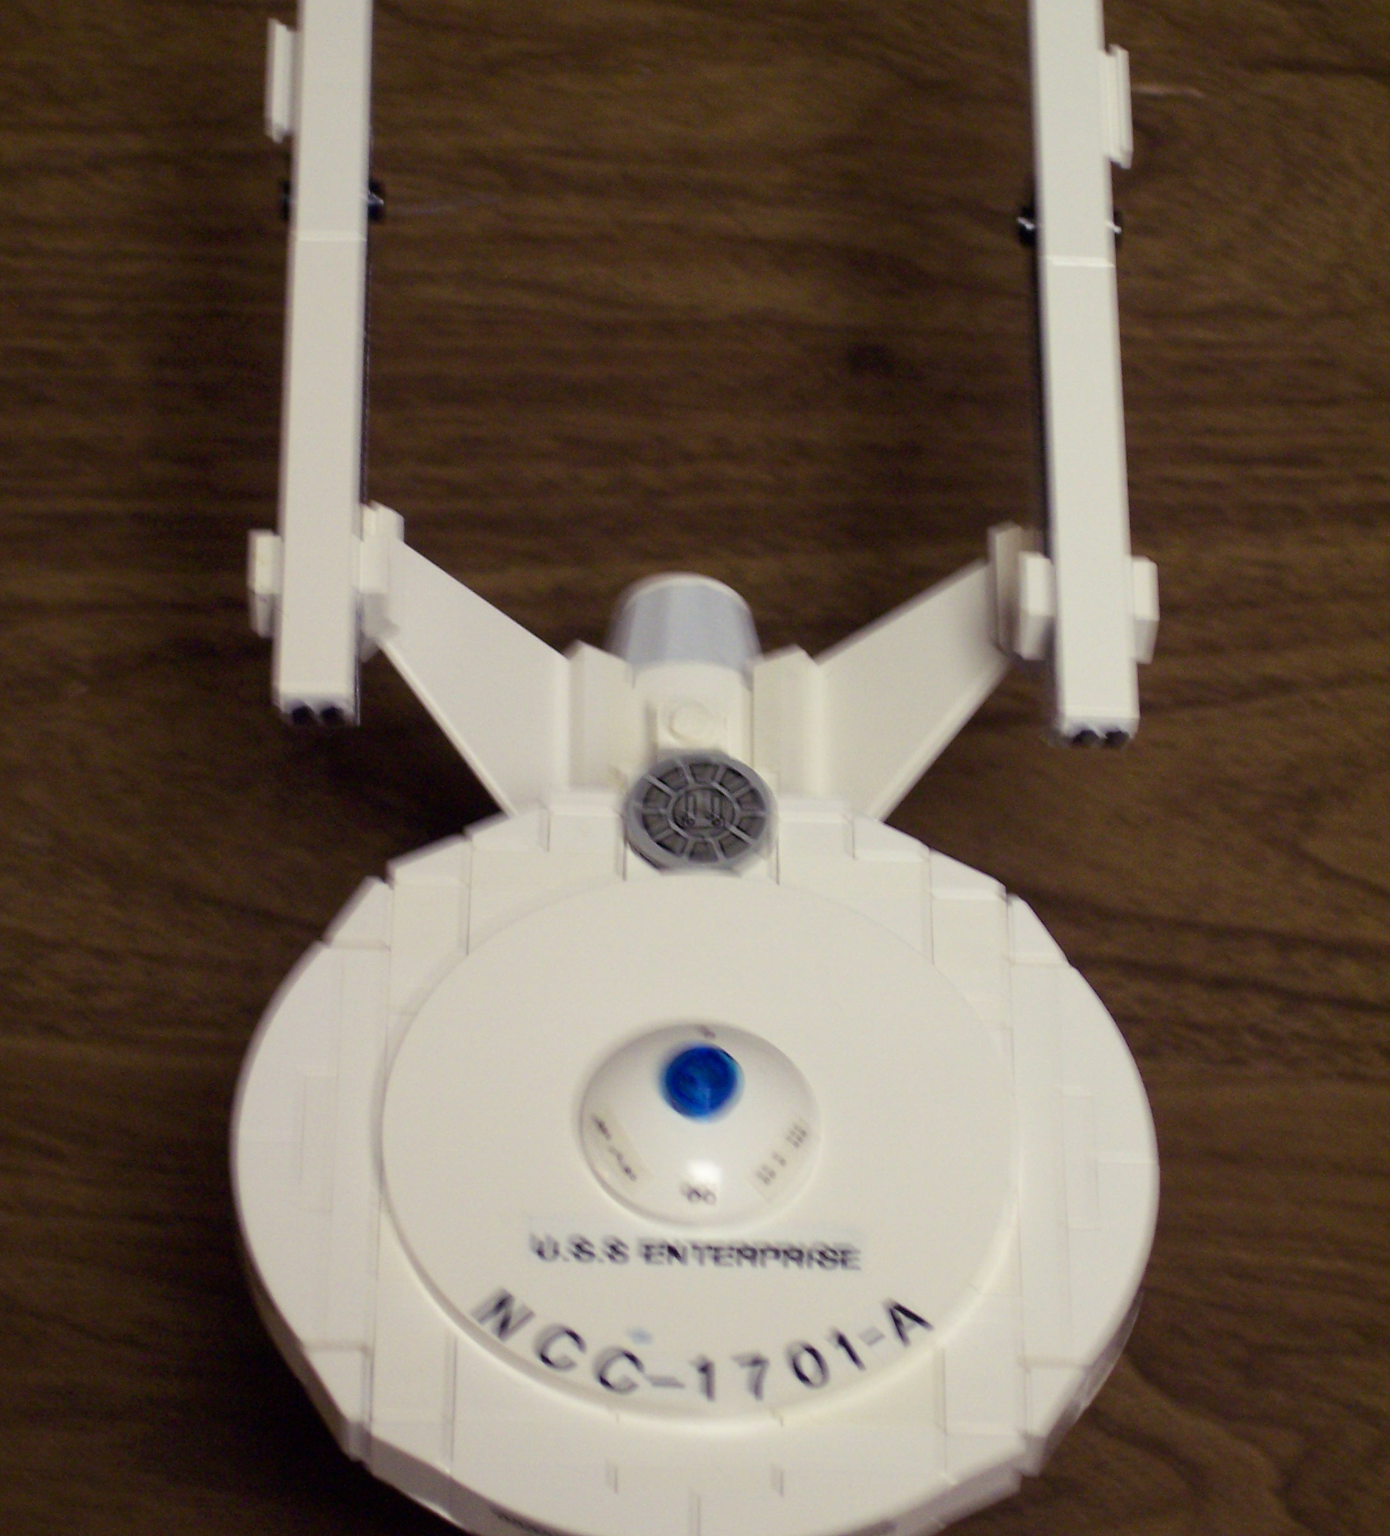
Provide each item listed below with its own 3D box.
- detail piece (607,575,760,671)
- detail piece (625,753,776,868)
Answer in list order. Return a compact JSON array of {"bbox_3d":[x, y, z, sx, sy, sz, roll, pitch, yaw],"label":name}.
[{"bbox_3d":[-0.001,-0.013,0.725,0.017,0.017,0.014,1,54,-1],"label":"detail piece"},{"bbox_3d":[0.001,0.006,0.654,0.016,0.004,0.016,1,54,-1],"label":"detail piece"}]

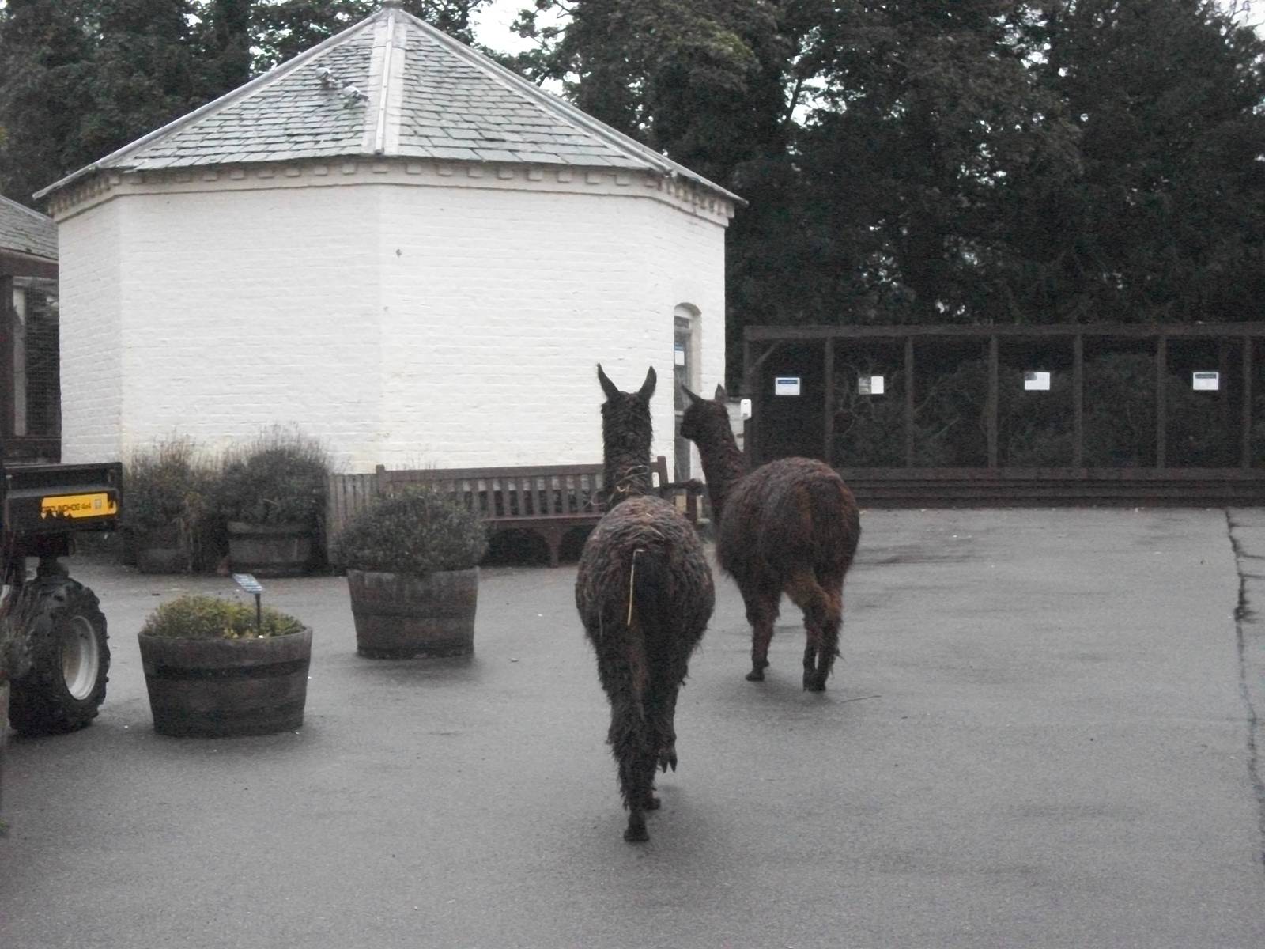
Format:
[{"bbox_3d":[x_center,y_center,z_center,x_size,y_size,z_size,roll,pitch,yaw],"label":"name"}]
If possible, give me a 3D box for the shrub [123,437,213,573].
[{"bbox_3d":[-3.791,0.247,18.416,0.760,1.070,0.740,0,2,0],"label":"shrub"}]

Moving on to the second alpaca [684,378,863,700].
[{"bbox_3d":[0.676,0.275,11.014,0.480,1.430,1.180,-1,2,-28],"label":"second alpaca"}]

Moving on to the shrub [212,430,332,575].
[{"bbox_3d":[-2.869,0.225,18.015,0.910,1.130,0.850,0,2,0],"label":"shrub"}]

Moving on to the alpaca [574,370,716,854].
[{"bbox_3d":[0.027,0.376,7.415,0.450,1.460,1.200,0,2,-4],"label":"alpaca"}]

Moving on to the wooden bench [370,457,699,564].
[{"bbox_3d":[-0.719,0.323,18.700,2.620,0.870,0.620,-1,2,-31],"label":"wooden bench"}]

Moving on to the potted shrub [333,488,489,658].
[{"bbox_3d":[-1.182,0.529,12.172,0.840,0.870,0.820,0,2,0],"label":"potted shrub"}]

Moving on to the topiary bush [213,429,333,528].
[{"bbox_3d":[-2.870,0.020,18.009,0.910,0.760,0.850,0,2,0],"label":"topiary bush"}]

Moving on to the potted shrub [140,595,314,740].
[{"bbox_3d":[-1.683,0.777,9.429,0.720,0.550,0.720,0,2,0],"label":"potted shrub"}]

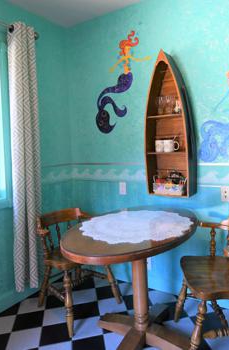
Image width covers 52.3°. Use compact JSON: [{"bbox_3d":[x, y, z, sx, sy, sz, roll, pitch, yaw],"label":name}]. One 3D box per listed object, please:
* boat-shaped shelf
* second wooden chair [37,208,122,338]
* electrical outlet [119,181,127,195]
[{"bbox_3d":[0.434,-0.403,1.860,0.360,1.130,0.185,0,5,30],"label":"boat-shaped shelf"},{"bbox_3d":[-0.316,0.720,1.934,0.530,0.760,0.540,1,5,42],"label":"second wooden chair"},{"bbox_3d":[0.079,0.128,2.180,0.071,0.115,0.010,0,5,30],"label":"electrical outlet"}]

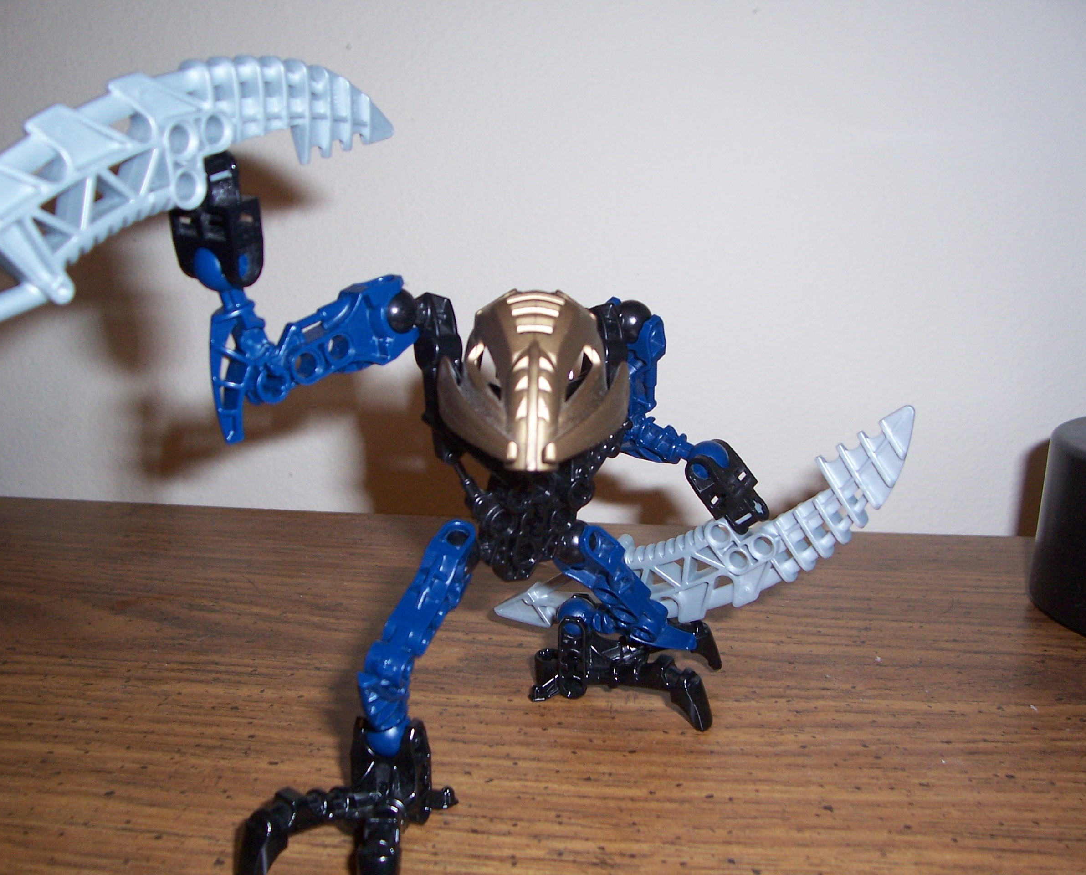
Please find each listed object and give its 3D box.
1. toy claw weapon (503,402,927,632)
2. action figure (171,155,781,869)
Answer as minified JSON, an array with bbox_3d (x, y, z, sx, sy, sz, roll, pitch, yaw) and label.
[{"bbox_3d":[0.041,0.032,0.295,0.133,0.032,0.014,-30,-1,31],"label":"toy claw weapon"},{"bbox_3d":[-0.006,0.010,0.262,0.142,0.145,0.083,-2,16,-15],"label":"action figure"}]

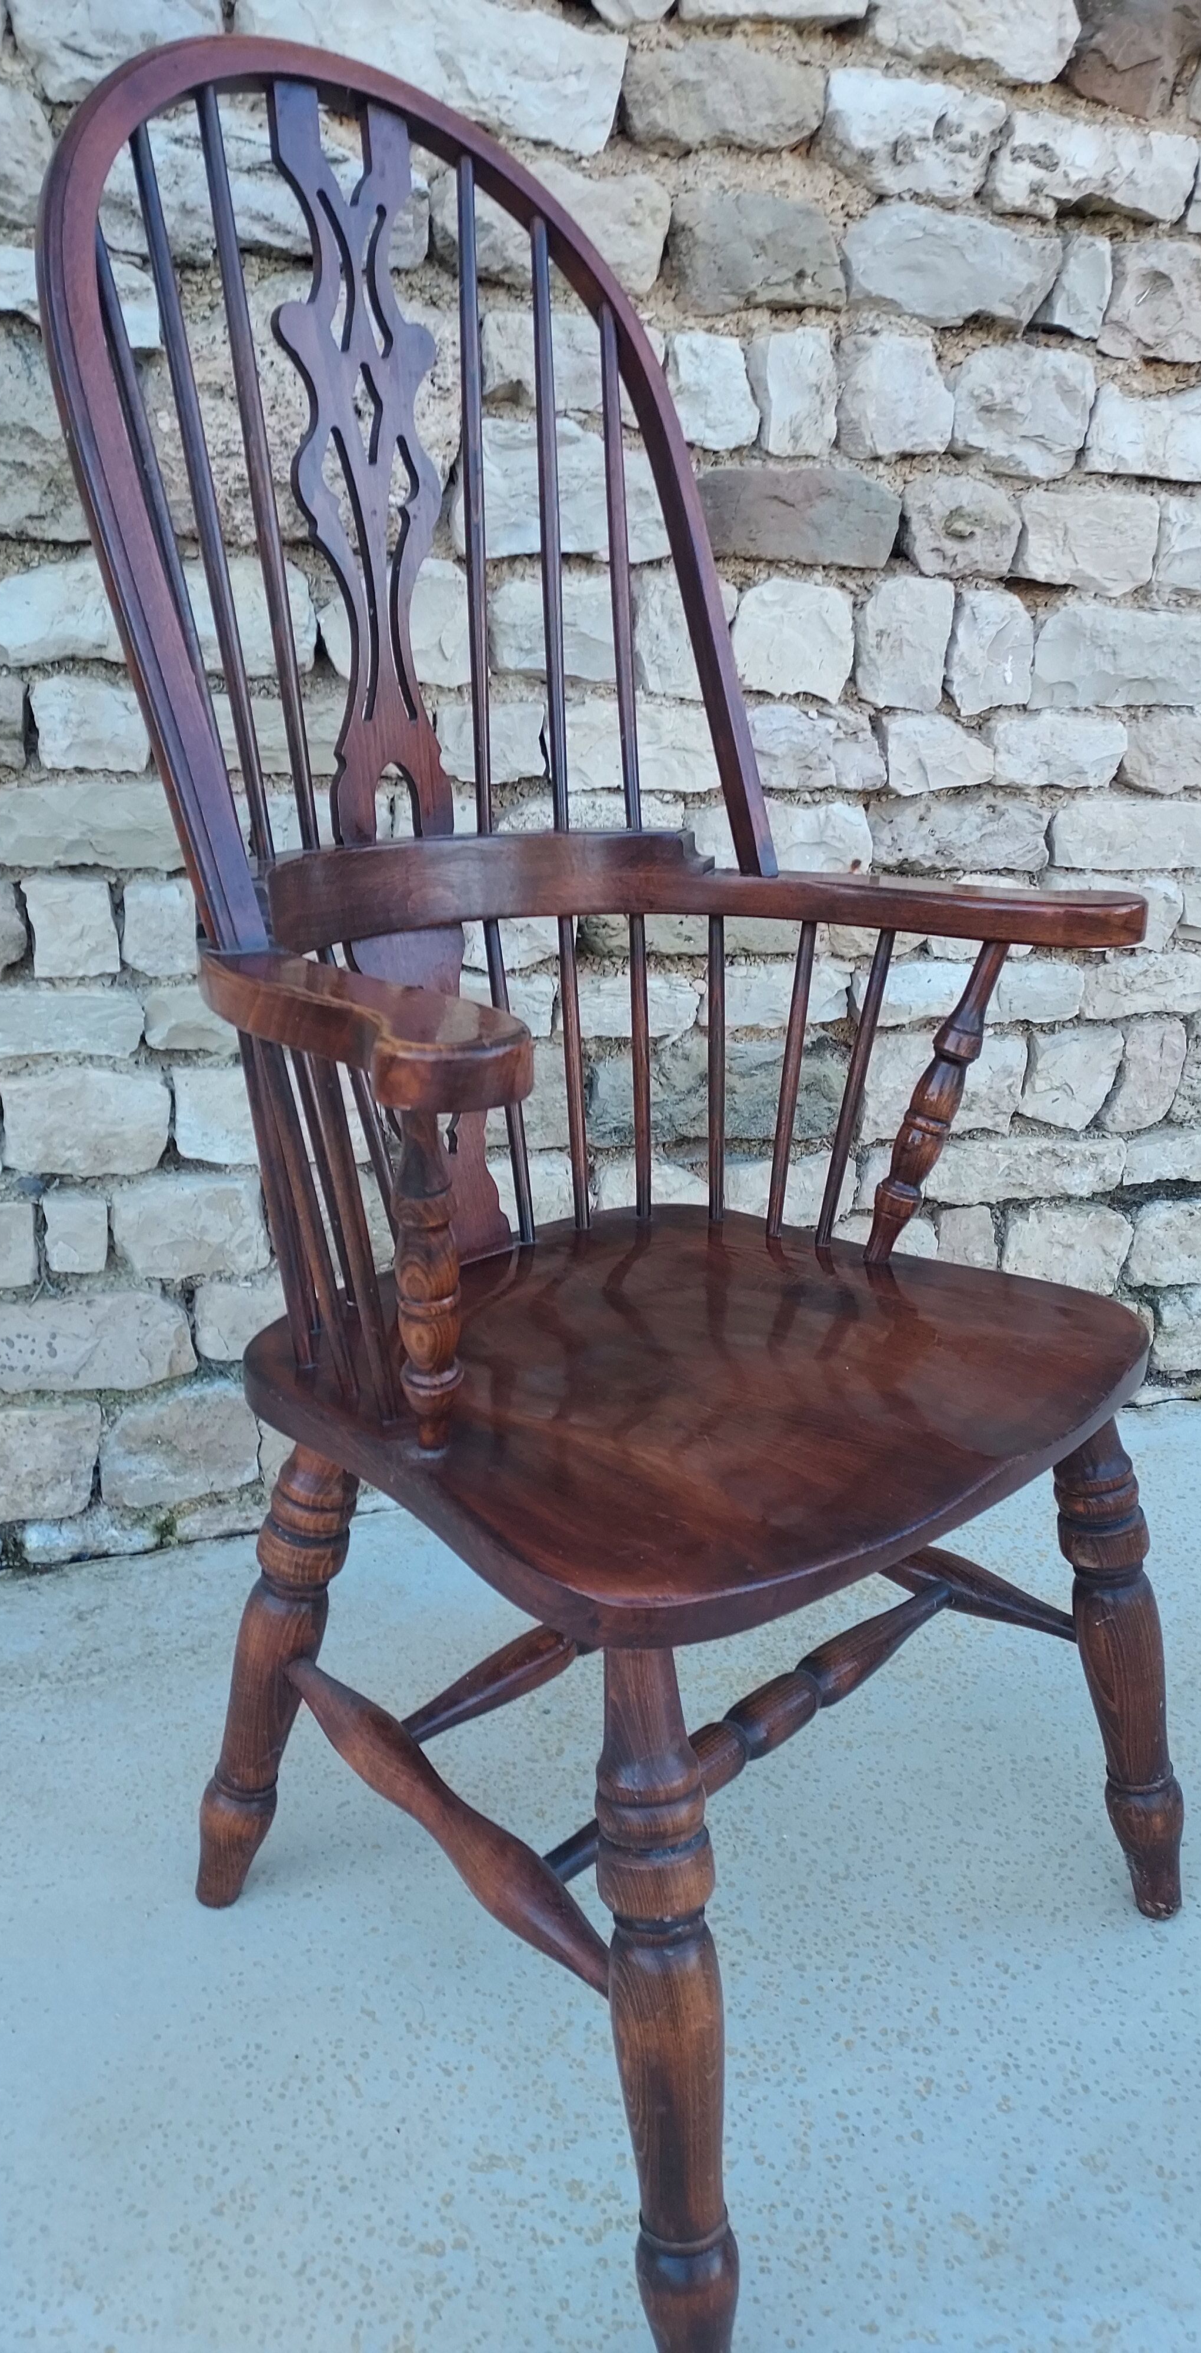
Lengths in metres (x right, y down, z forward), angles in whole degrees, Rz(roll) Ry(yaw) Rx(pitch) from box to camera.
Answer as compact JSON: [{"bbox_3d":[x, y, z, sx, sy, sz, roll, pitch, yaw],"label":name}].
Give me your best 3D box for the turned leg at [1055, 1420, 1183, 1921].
[{"bbox_3d":[0.369,0.334,1.155,0.066,0.430,0.066,-24,18,-39],"label":"turned leg"}]

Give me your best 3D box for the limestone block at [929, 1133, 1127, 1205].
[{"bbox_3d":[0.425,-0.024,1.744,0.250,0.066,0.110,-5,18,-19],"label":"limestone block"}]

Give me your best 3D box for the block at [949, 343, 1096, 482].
[{"bbox_3d":[0.377,-0.719,1.548,0.141,0.106,0.100,-5,20,-17],"label":"block"}]

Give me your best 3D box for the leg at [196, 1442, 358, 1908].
[{"bbox_3d":[-0.216,0.332,1.087,0.059,0.402,0.059,-5,29,-46],"label":"leg"}]

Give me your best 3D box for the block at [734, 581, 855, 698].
[{"bbox_3d":[0.164,-0.508,1.548,0.113,0.100,0.100,-5,20,-17],"label":"block"}]

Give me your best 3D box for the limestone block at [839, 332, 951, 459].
[{"bbox_3d":[0.244,-0.699,1.471,0.116,0.101,0.110,-5,22,-18],"label":"limestone block"}]

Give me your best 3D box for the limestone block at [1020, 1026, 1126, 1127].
[{"bbox_3d":[0.477,-0.112,1.727,0.117,0.099,0.095,-5,18,-19],"label":"limestone block"}]

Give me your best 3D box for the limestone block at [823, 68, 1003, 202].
[{"bbox_3d":[0.254,-0.905,1.442,0.166,0.081,0.100,-5,20,-17],"label":"limestone block"}]

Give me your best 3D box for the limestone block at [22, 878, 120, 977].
[{"bbox_3d":[-0.441,-0.212,1.361,0.069,0.075,0.090,-5,18,-19],"label":"limestone block"}]

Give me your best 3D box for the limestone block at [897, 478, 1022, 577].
[{"bbox_3d":[0.313,-0.602,1.515,0.121,0.083,0.090,-5,18,-19],"label":"limestone block"}]

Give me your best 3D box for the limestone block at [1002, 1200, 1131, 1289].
[{"bbox_3d":[0.508,0.071,1.864,0.167,0.119,0.110,-5,22,-18],"label":"limestone block"}]

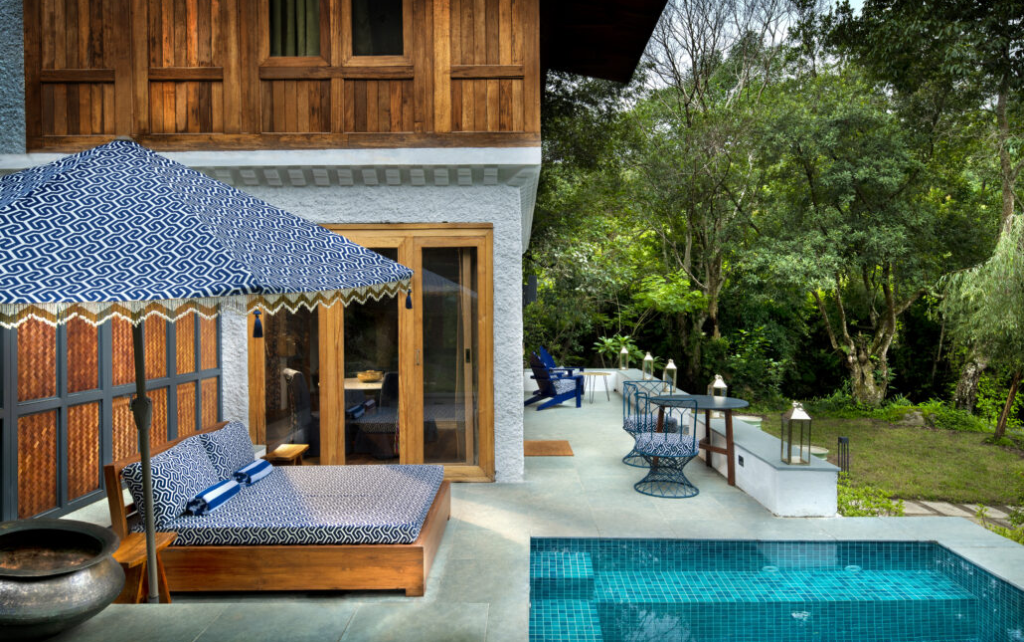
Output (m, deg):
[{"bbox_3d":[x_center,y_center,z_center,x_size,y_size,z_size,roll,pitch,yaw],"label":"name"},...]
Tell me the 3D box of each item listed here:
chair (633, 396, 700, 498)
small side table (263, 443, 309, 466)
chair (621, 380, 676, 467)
[{"bbox_3d":[1.431,1.130,6.304,0.600,0.855,0.600,1,2,39],"label":"chair"},{"bbox_3d":[-2.039,1.383,6.167,0.290,0.420,0.530,0,1,0],"label":"small side table"},{"bbox_3d":[1.522,1.101,7.511,0.600,0.855,0.600,-2,2,-42],"label":"chair"}]

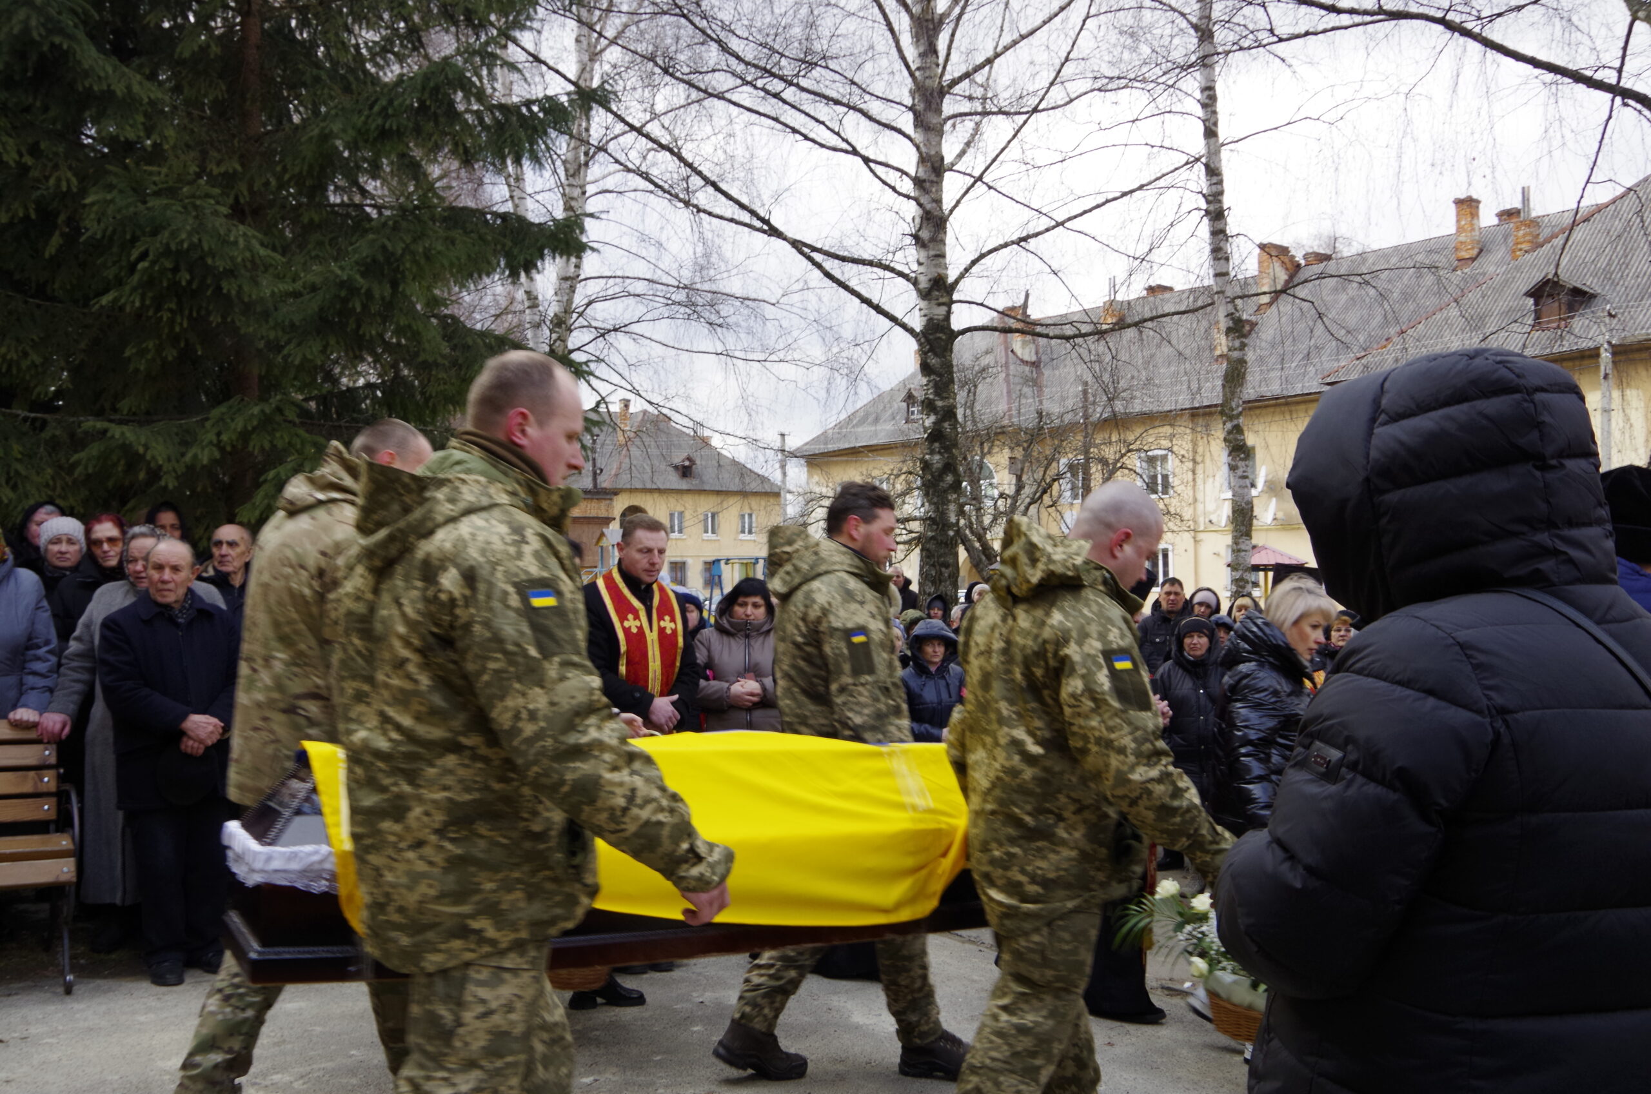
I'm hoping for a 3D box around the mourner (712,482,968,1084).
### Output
[{"bbox_3d":[0.049,0.687,3.618,0.740,1.760,0.580,0,-2,-15],"label":"mourner"}]

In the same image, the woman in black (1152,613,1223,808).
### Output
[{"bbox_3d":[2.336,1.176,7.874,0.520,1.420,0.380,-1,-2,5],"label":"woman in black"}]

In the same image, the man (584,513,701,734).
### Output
[{"bbox_3d":[-0.651,0.755,4.469,0.580,1.750,0.420,0,-2,-12],"label":"man"}]

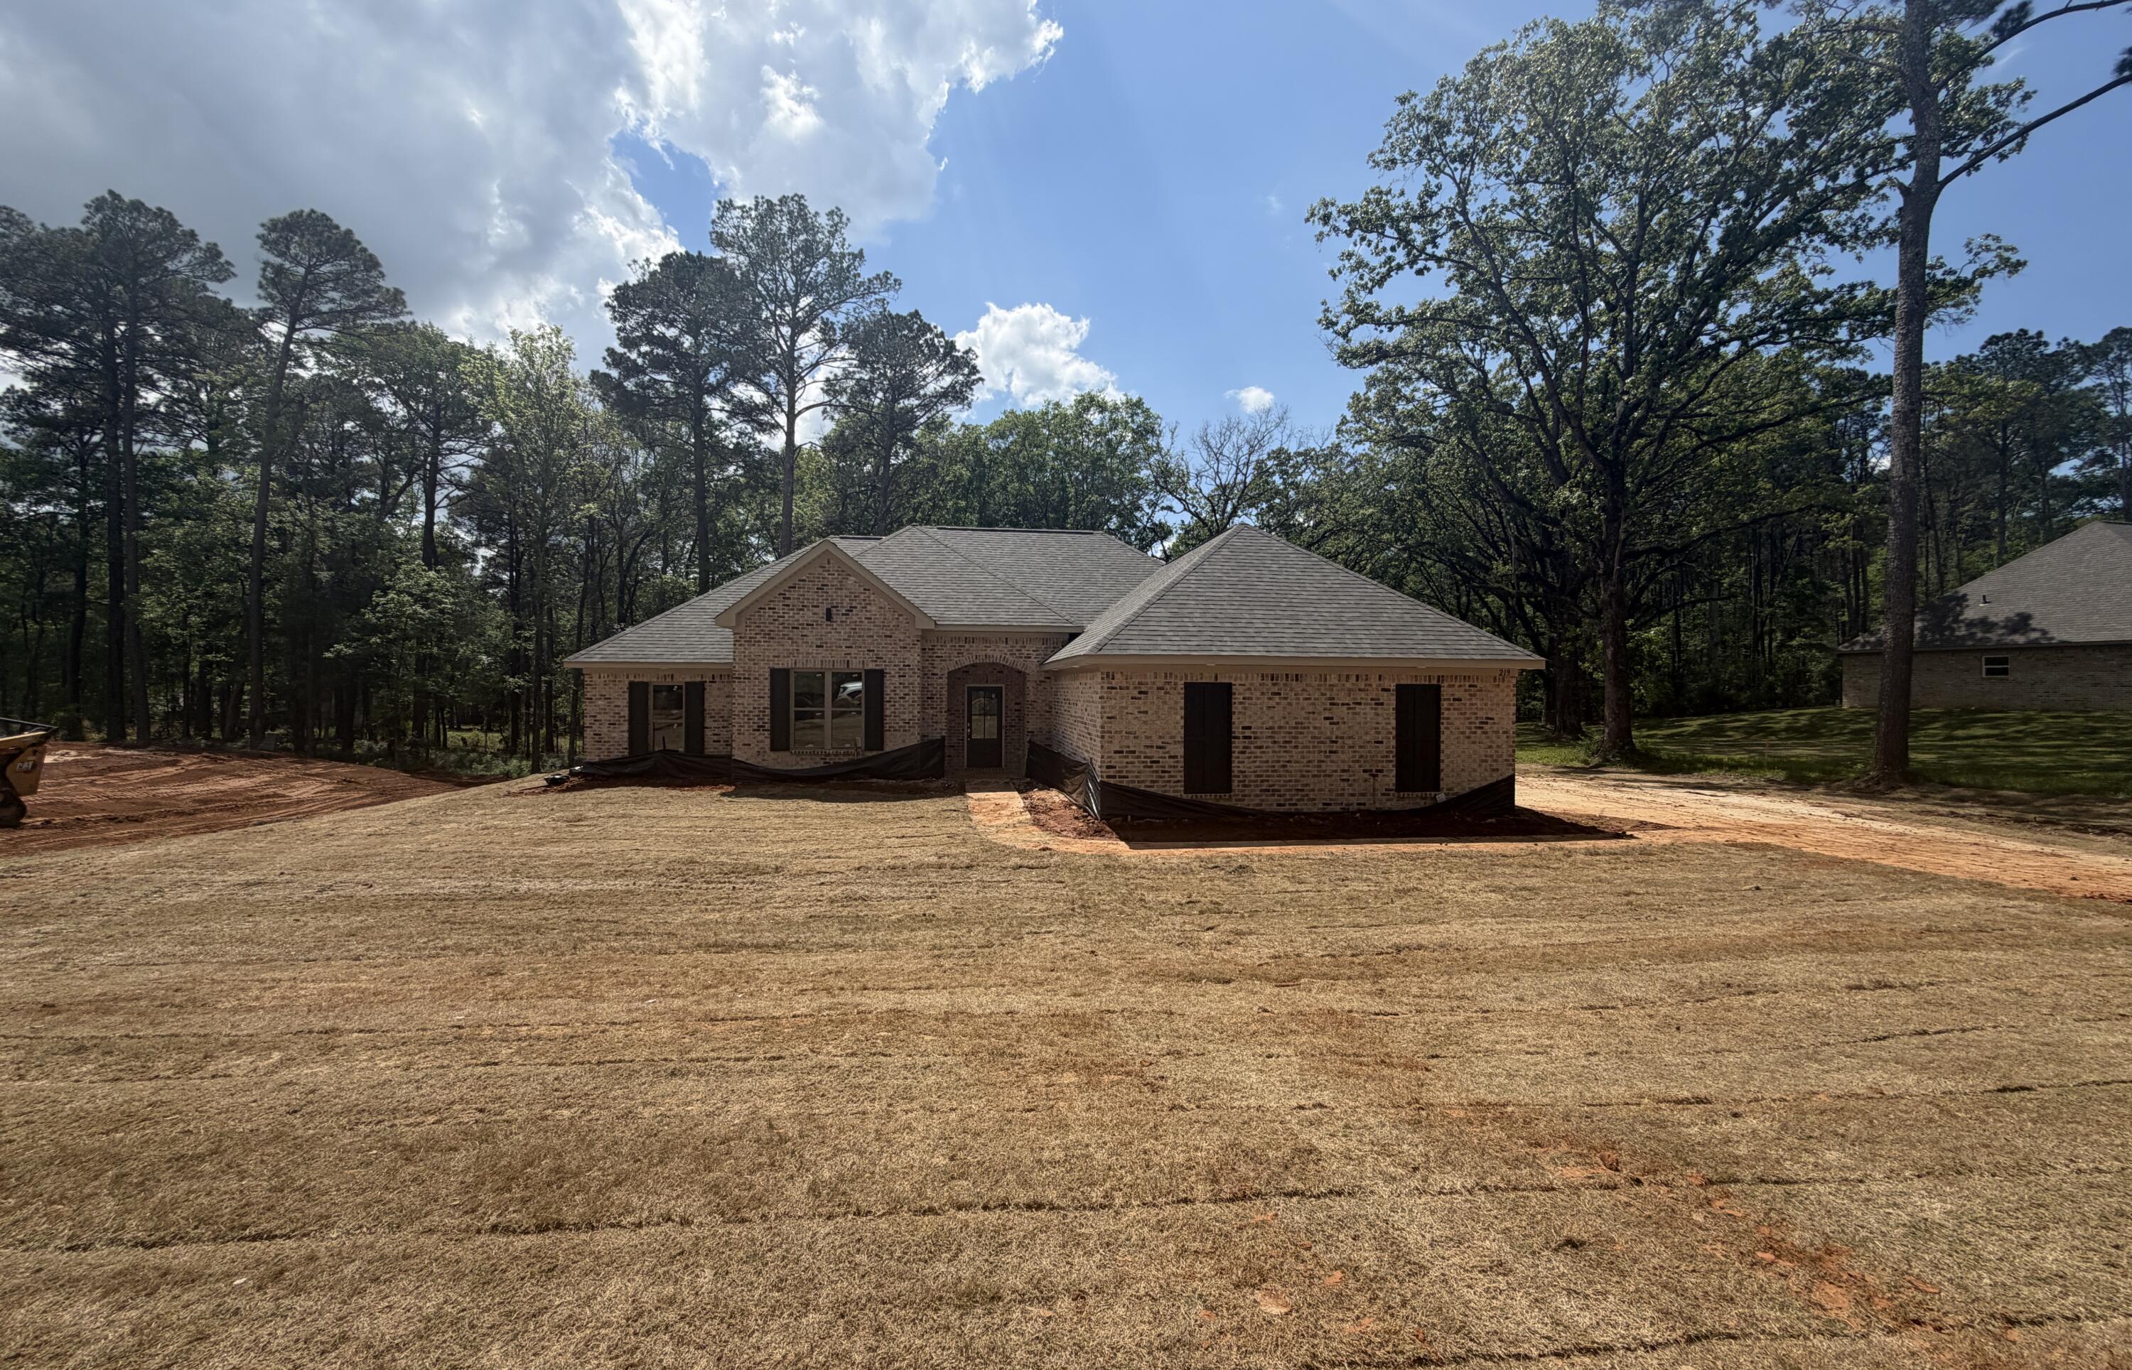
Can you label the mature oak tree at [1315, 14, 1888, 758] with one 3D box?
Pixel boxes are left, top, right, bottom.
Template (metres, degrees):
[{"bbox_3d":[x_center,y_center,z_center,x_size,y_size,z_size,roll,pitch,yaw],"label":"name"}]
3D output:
[{"bbox_3d":[15.200,-7.900,24.000,15.500,19.800,15.000,0,-1,0],"label":"mature oak tree"}]

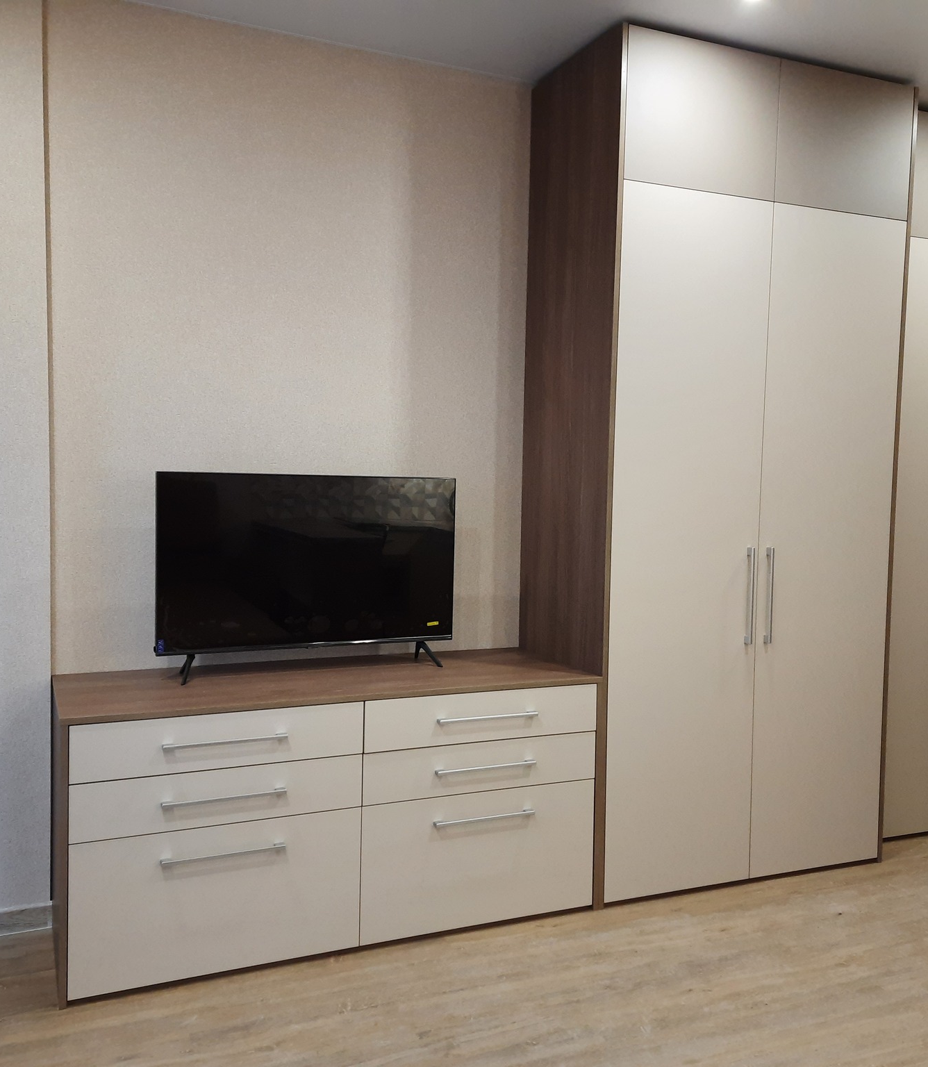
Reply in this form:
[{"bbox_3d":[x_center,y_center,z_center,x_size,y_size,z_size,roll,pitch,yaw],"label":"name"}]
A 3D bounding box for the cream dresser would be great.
[{"bbox_3d":[-0.411,0.821,3.085,1.592,0.753,0.605,0,4,-23],"label":"cream dresser"}]

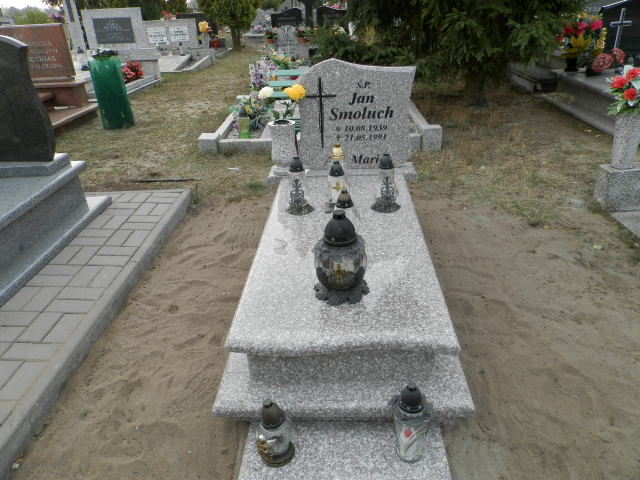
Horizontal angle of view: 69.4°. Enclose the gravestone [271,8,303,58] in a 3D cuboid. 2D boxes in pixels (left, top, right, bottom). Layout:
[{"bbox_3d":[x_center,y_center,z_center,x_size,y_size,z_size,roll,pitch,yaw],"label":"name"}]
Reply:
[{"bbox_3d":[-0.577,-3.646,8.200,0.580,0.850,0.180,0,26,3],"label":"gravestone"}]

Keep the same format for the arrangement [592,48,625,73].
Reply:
[{"bbox_3d":[3.789,-2.343,6.050,0.370,0.280,0.300,1,28,2],"label":"arrangement"}]

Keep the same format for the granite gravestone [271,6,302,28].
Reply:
[{"bbox_3d":[-0.821,-5.461,11.500,0.800,0.620,0.150,0,26,3],"label":"granite gravestone"}]

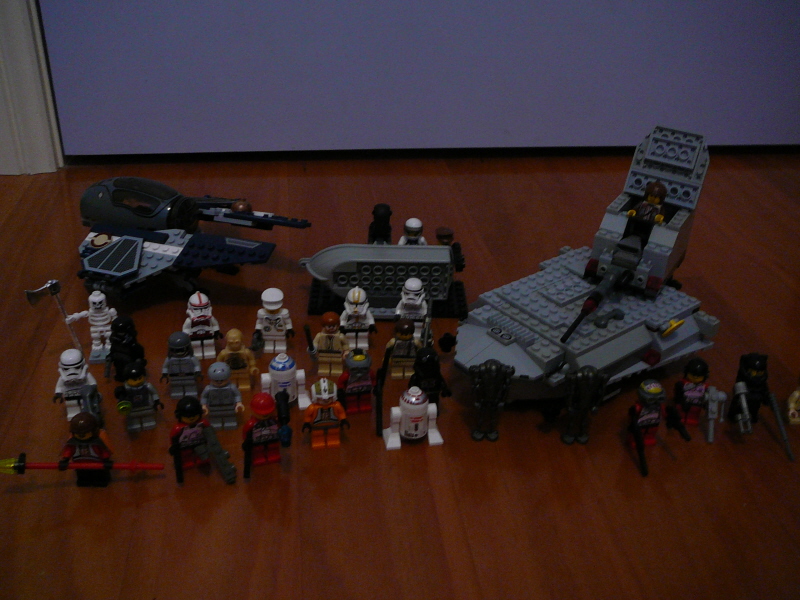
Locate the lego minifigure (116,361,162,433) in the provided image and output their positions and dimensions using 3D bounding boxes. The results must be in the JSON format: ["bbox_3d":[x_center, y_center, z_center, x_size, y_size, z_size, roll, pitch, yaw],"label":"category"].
[{"bbox_3d":[-0.143,0.054,0.444,0.025,0.042,0.019,-7,30,-16],"label":"lego minifigure"}]

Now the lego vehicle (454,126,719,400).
[{"bbox_3d":[0.108,-0.021,0.495,0.170,0.139,0.126,-20,36,-34],"label":"lego vehicle"}]

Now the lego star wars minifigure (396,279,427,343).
[{"bbox_3d":[0.009,0.007,0.557,0.025,0.043,0.016,4,25,8],"label":"lego star wars minifigure"}]

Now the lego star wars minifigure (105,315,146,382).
[{"bbox_3d":[-0.170,0.031,0.504,0.026,0.042,0.016,4,25,8],"label":"lego star wars minifigure"}]

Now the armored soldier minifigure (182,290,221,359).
[{"bbox_3d":[-0.131,0.018,0.531,0.026,0.043,0.015,-5,25,-11],"label":"armored soldier minifigure"}]

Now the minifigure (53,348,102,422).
[{"bbox_3d":[-0.184,0.049,0.464,0.028,0.043,0.017,-5,26,-12],"label":"minifigure"}]

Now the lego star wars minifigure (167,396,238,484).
[{"bbox_3d":[-0.104,0.072,0.418,0.028,0.041,0.034,-13,34,-25],"label":"lego star wars minifigure"}]

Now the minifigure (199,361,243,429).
[{"bbox_3d":[-0.101,0.054,0.458,0.025,0.042,0.015,0,25,0],"label":"minifigure"}]

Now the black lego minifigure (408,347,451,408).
[{"bbox_3d":[0.016,0.047,0.474,0.026,0.042,0.015,-5,25,-11],"label":"black lego minifigure"}]

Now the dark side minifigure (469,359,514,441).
[{"bbox_3d":[0.050,0.056,0.452,0.025,0.048,0.016,2,30,-2],"label":"dark side minifigure"}]

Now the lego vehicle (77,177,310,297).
[{"bbox_3d":[-0.161,-0.053,0.607,0.175,0.061,0.150,12,31,15],"label":"lego vehicle"}]

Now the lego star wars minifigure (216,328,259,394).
[{"bbox_3d":[-0.097,0.035,0.482,0.025,0.041,0.015,-1,29,-5],"label":"lego star wars minifigure"}]

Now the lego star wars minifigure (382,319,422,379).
[{"bbox_3d":[0.002,0.031,0.499,0.025,0.041,0.016,-1,31,-7],"label":"lego star wars minifigure"}]

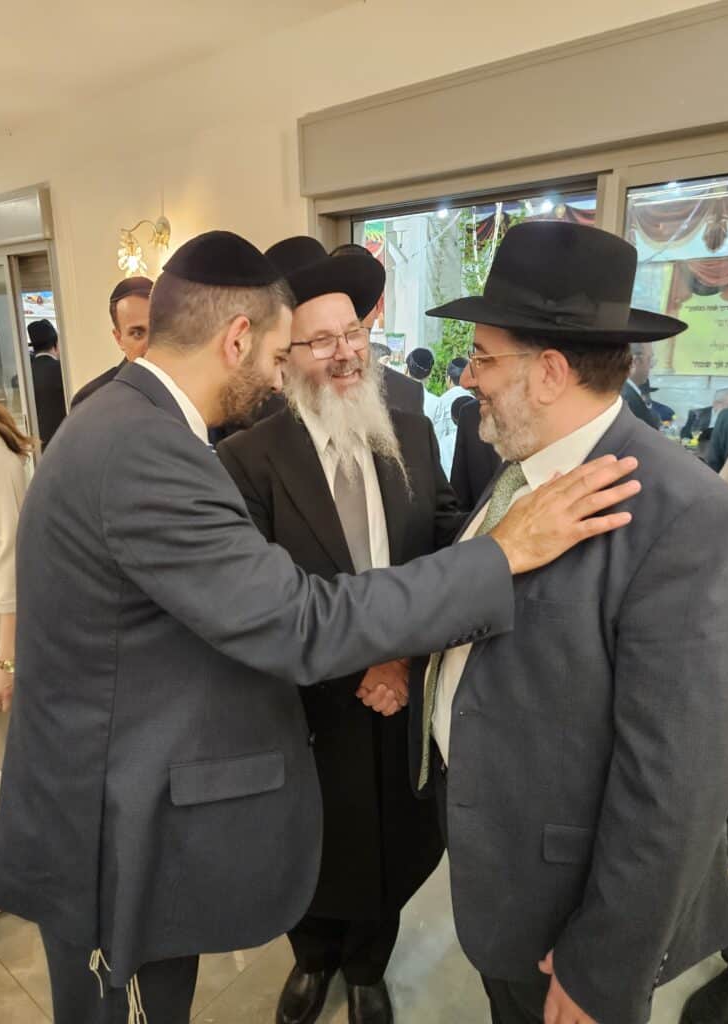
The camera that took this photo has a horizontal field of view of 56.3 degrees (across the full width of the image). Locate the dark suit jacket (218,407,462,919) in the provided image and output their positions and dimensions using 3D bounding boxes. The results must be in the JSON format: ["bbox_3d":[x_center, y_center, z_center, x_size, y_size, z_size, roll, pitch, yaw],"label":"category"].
[{"bbox_3d":[-0.035,0.312,1.486,0.560,1.100,0.380,-3,15,-7],"label":"dark suit jacket"}]

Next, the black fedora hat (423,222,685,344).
[{"bbox_3d":[0.269,-0.317,0.945,0.365,0.150,0.320,7,20,11],"label":"black fedora hat"}]

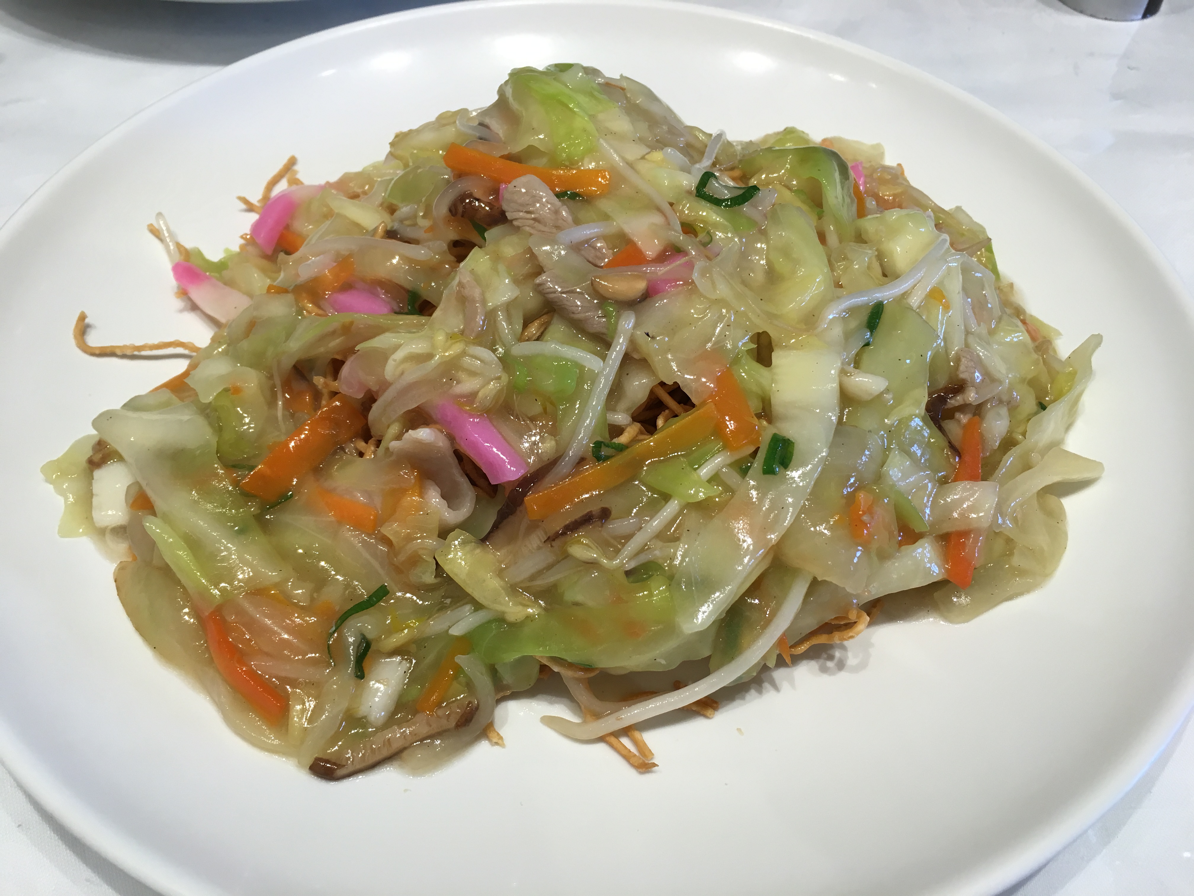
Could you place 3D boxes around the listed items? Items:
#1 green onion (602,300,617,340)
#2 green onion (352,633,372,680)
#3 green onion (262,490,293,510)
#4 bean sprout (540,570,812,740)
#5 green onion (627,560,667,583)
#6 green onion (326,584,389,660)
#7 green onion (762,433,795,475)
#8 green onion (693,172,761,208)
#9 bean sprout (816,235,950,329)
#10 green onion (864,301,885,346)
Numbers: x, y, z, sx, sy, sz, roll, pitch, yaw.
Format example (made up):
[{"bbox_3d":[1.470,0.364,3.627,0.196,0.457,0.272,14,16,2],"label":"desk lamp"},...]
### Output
[{"bbox_3d":[0.003,-0.024,0.194,0.003,0.005,0.010,-3,51,-4],"label":"green onion"},{"bbox_3d":[-0.042,0.038,0.180,0.003,0.006,0.008,5,50,2],"label":"green onion"},{"bbox_3d":[-0.061,0.011,0.191,0.007,0.006,0.004,-17,53,-15],"label":"green onion"},{"bbox_3d":[0.017,0.039,0.178,0.053,0.017,0.013,-20,54,-17],"label":"bean sprout"},{"bbox_3d":[0.009,0.022,0.179,0.007,0.005,0.004,-12,52,-12],"label":"green onion"},{"bbox_3d":[-0.044,0.031,0.181,0.006,0.008,0.015,32,56,22],"label":"green onion"},{"bbox_3d":[0.034,0.003,0.189,0.005,0.007,0.010,15,52,10],"label":"green onion"},{"bbox_3d":[0.029,-0.056,0.222,0.014,0.009,0.004,12,51,8],"label":"green onion"},{"bbox_3d":[0.063,-0.035,0.213,0.041,0.007,0.009,-29,57,-23],"label":"bean sprout"},{"bbox_3d":[0.059,-0.026,0.212,0.004,0.004,0.014,18,52,13],"label":"green onion"}]

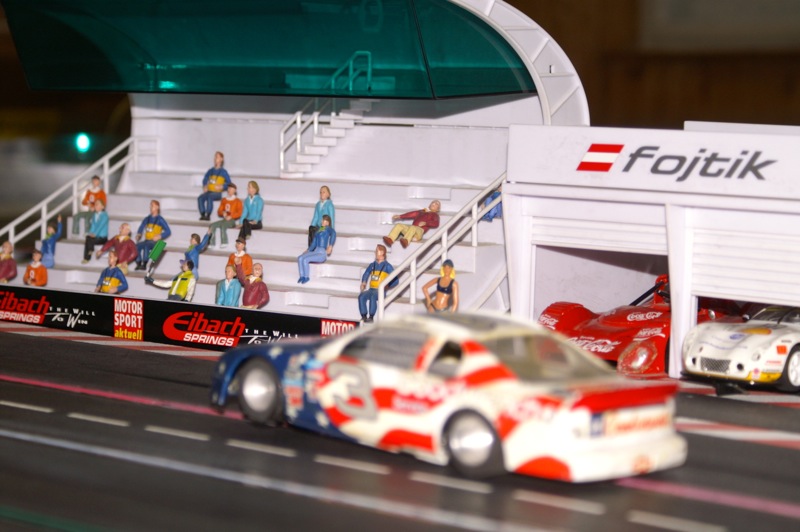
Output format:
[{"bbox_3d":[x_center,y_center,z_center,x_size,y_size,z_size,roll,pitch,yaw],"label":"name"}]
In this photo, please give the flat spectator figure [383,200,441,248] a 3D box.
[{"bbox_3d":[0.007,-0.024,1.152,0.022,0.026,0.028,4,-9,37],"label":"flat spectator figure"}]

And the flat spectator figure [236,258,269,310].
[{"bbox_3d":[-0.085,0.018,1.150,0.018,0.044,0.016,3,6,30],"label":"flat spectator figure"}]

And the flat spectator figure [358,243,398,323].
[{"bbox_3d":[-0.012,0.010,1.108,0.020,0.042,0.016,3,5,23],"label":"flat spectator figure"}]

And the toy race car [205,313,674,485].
[{"bbox_3d":[0.015,0.049,0.830,0.208,0.055,0.077,7,8,42],"label":"toy race car"}]

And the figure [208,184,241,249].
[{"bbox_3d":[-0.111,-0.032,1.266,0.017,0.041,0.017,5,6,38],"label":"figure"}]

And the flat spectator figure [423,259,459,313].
[{"bbox_3d":[0.022,0.024,1.078,0.019,0.055,0.011,2,5,16],"label":"flat spectator figure"}]

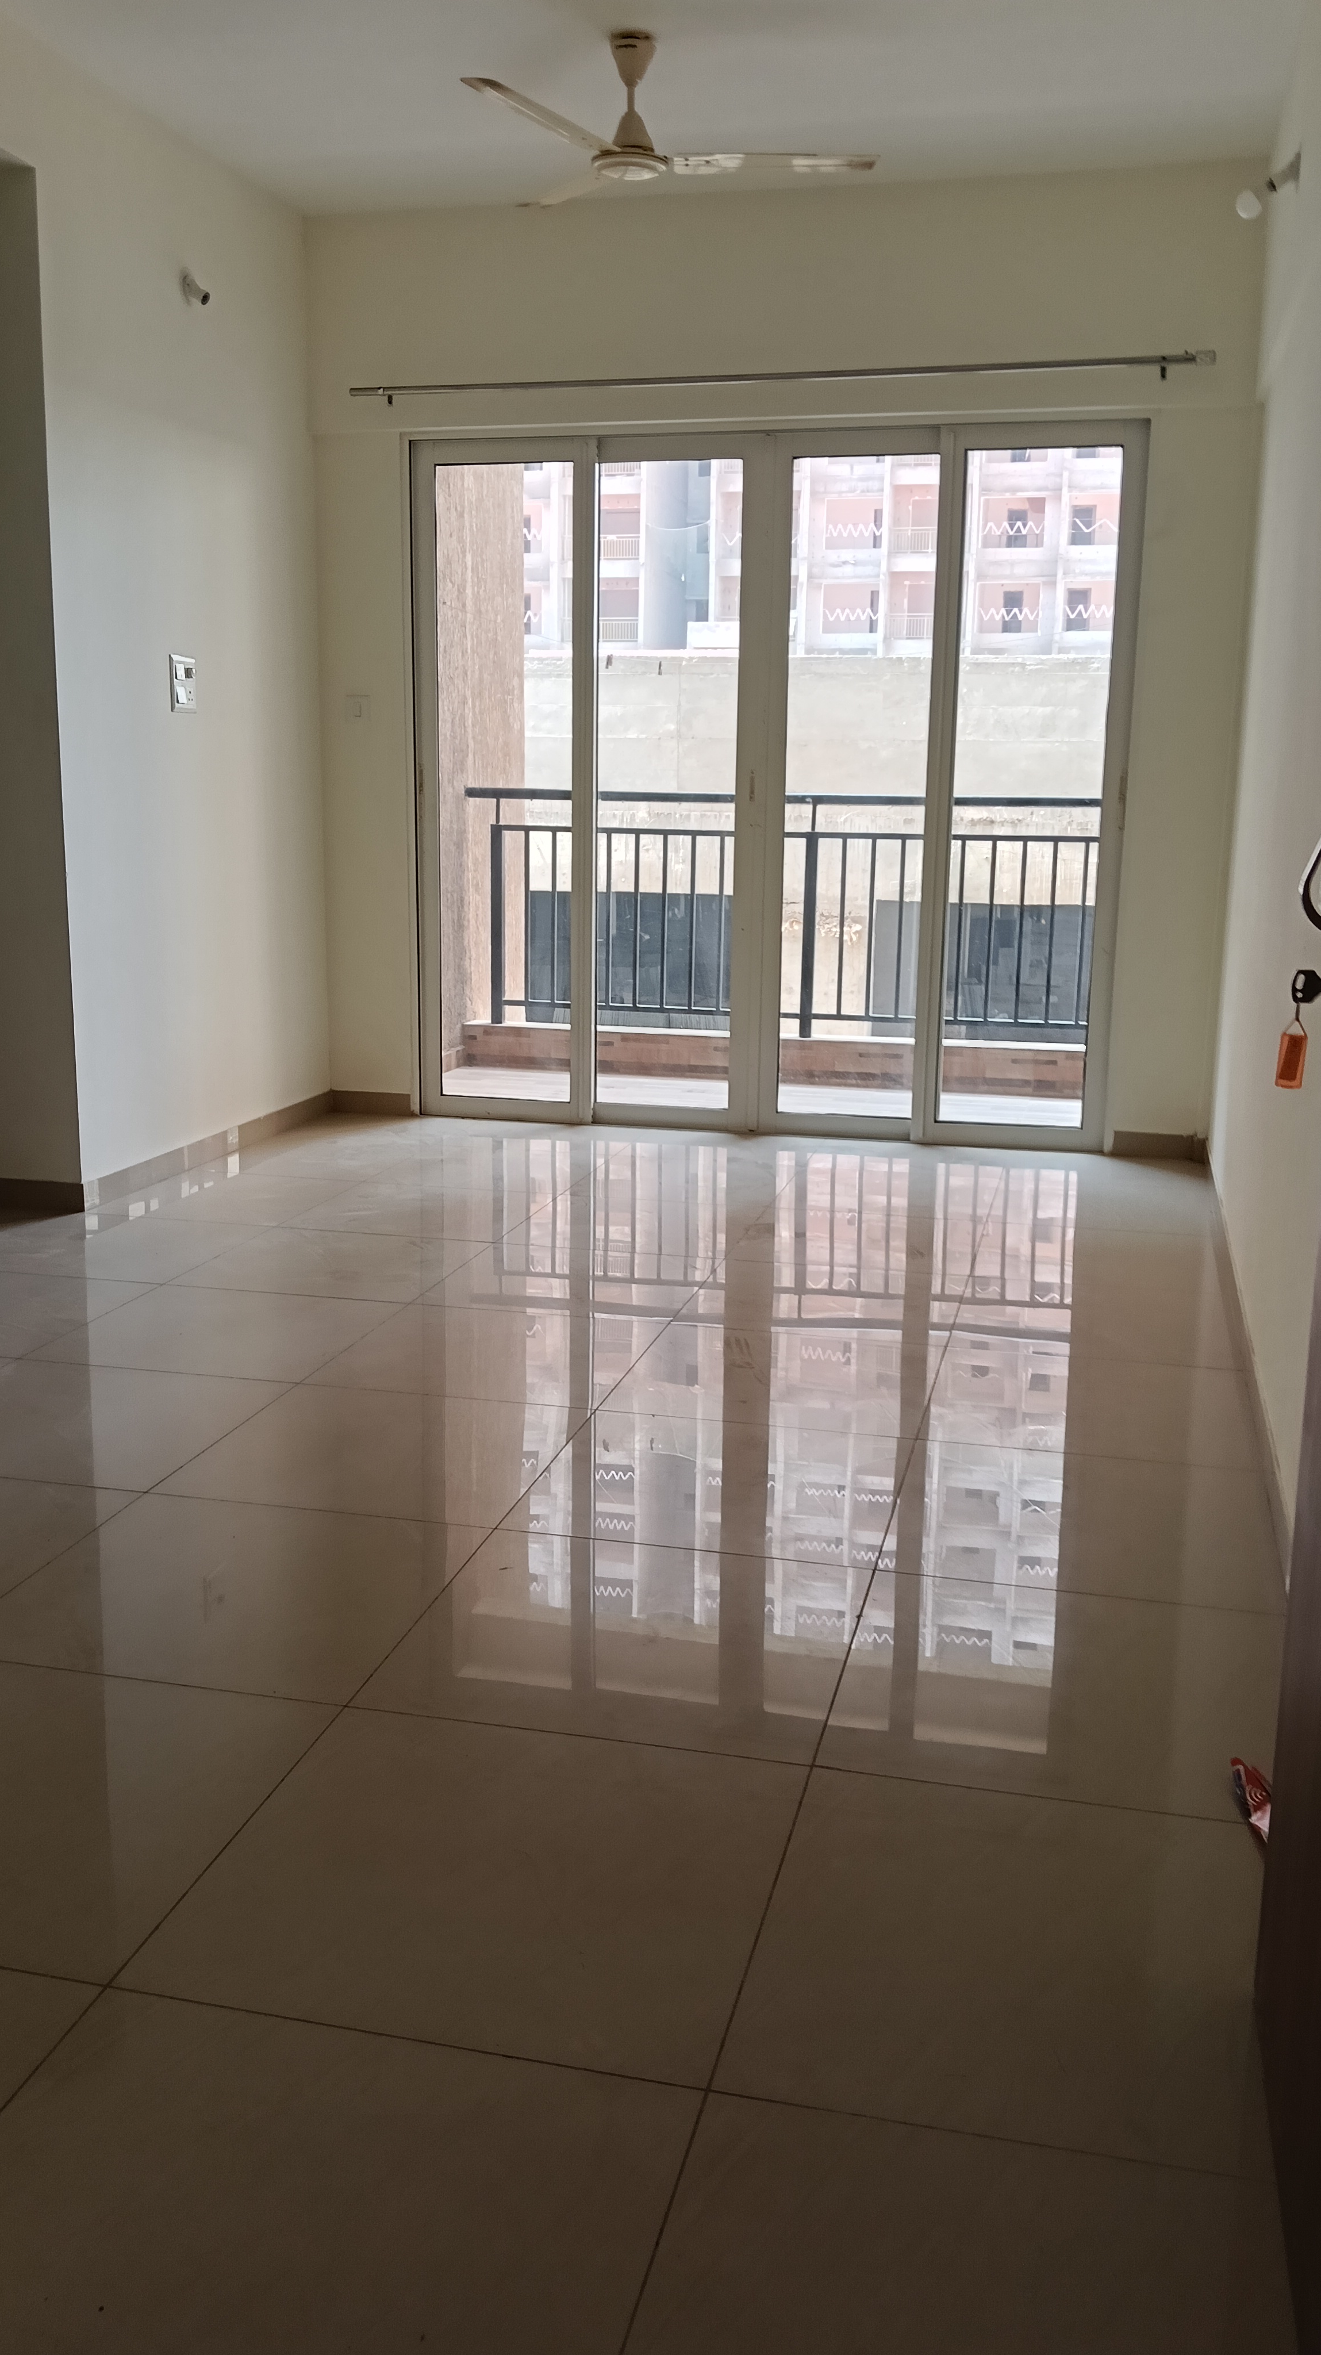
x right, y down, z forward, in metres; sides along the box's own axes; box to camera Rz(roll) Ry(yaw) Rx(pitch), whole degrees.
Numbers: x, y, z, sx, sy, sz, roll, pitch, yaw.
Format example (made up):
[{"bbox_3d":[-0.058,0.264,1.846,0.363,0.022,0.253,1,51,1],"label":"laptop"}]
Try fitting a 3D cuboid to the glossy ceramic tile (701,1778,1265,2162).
[{"bbox_3d":[0.404,0.787,1.852,0.600,0.010,0.594,4,12,13],"label":"glossy ceramic tile"}]

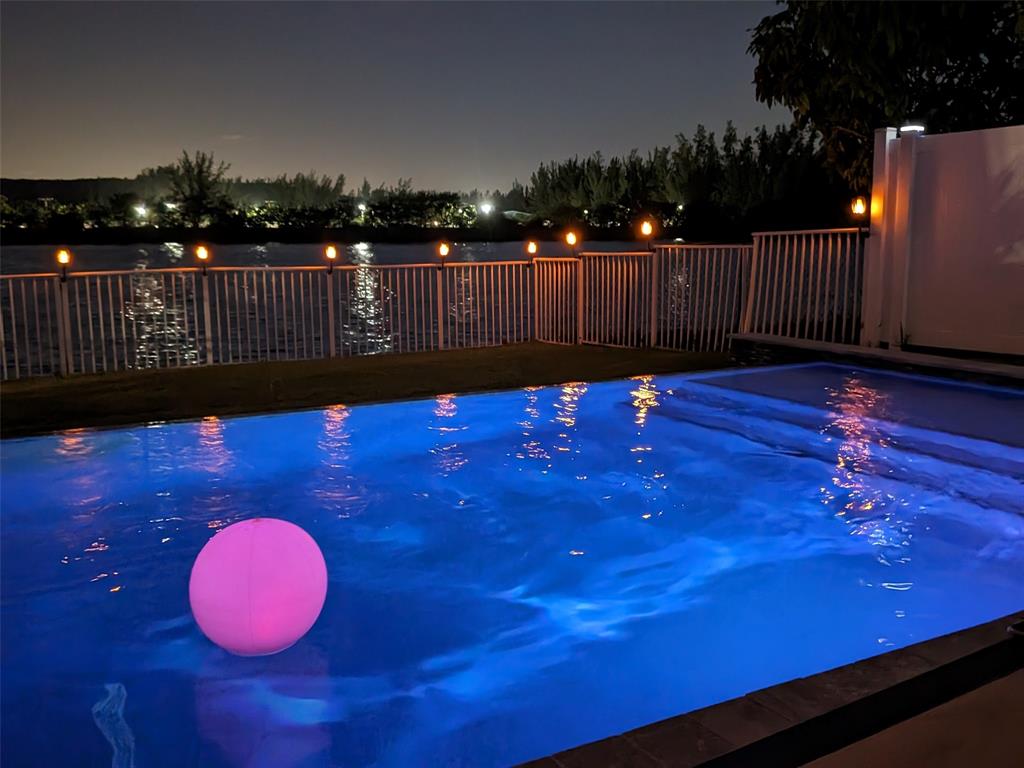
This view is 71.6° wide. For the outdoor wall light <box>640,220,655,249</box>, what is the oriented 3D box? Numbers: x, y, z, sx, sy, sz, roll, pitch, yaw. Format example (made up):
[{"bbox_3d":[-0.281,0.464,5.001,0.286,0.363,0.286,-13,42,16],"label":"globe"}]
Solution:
[{"bbox_3d":[1.603,-1.763,8.400,0.160,0.380,0.130,-8,14,-33],"label":"outdoor wall light"}]

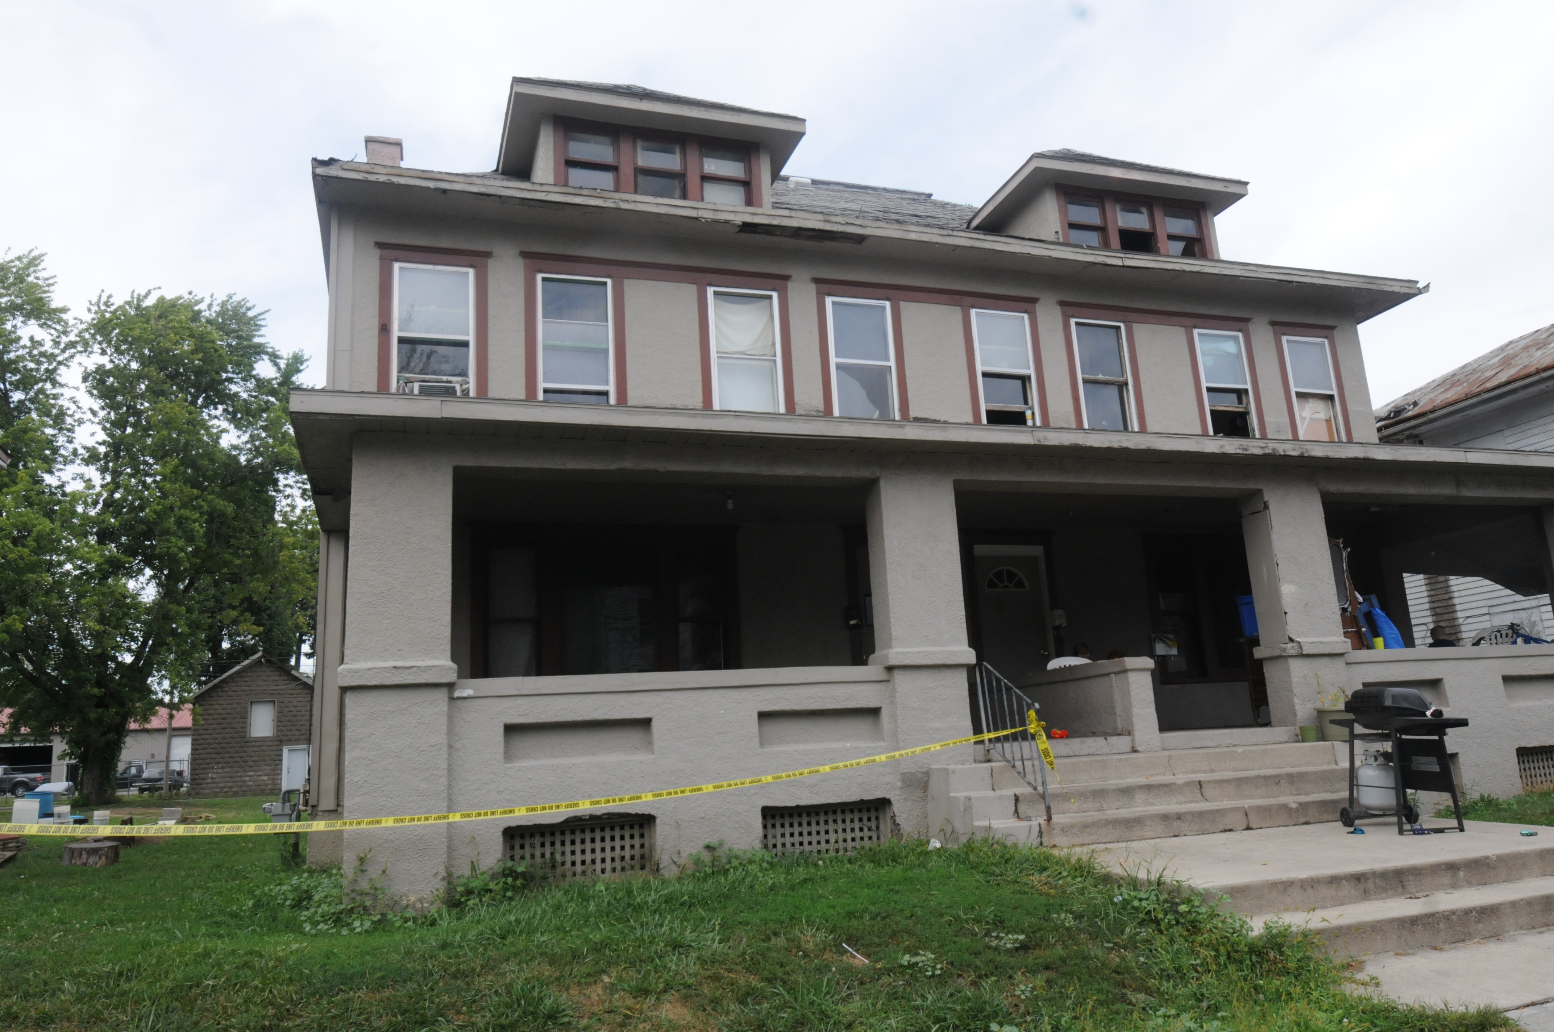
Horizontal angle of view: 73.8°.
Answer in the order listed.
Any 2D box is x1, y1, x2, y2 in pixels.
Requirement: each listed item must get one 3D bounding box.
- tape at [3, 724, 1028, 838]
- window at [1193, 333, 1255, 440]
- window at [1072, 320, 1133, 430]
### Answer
[{"bbox_3d":[-1.454,1.767,6.837,6.639,0.409,0.100,-1,-12,-11],"label":"tape"},{"bbox_3d":[5.875,-1.696,13.513,0.775,1.520,0.120,1,-13,-18],"label":"window"},{"bbox_3d":[4.266,-1.800,13.491,0.826,1.563,0.140,1,-13,-18],"label":"window"}]

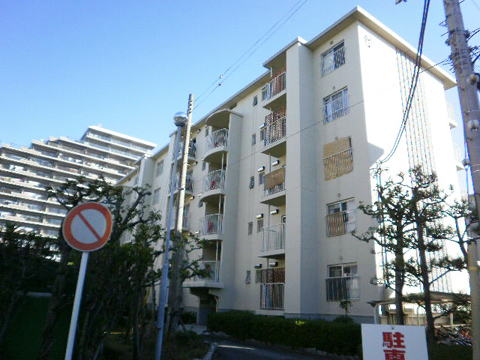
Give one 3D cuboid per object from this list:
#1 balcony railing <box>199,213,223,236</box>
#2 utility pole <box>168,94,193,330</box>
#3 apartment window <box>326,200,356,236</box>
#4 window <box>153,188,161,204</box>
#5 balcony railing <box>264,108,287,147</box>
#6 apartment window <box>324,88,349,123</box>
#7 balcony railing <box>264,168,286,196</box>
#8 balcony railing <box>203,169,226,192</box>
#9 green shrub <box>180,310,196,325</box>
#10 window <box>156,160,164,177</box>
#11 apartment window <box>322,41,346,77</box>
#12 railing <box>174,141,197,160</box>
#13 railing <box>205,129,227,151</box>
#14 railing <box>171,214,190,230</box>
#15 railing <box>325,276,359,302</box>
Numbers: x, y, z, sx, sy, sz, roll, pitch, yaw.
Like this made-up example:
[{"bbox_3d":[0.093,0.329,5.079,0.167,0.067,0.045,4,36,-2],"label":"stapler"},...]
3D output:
[{"bbox_3d":[-1.883,2.770,21.321,0.620,1.140,2.370,16,-23,-33],"label":"balcony railing"},{"bbox_3d":[-2.325,0.888,14.645,0.320,9.897,0.320,15,-22,-33],"label":"utility pole"},{"bbox_3d":[4.187,1.572,14.965,0.160,1.390,1.440,16,-23,-33],"label":"apartment window"},{"bbox_3d":[-7.534,1.500,32.546,0.150,1.430,1.320,16,-23,-33],"label":"window"},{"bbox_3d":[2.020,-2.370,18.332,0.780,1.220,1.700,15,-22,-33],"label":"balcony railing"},{"bbox_3d":[4.424,-3.430,16.687,0.200,1.360,1.390,16,-23,-33],"label":"apartment window"},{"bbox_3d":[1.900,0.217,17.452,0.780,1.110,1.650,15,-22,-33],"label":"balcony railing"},{"bbox_3d":[-1.760,0.231,22.280,0.450,1.160,2.650,15,-22,-33],"label":"balcony railing"},{"bbox_3d":[-3.127,8.126,21.479,0.750,0.800,0.900,16,-23,-33],"label":"green shrub"},{"bbox_3d":[-7.366,-1.089,33.398,0.150,1.410,1.300,16,-23,-33],"label":"window"},{"bbox_3d":[4.596,-5.969,17.782,0.180,1.290,1.460,15,-22,-33],"label":"apartment window"},{"bbox_3d":[-4.380,-2.151,28.135,0.900,1.100,2.150,15,-22,-33],"label":"railing"},{"bbox_3d":[-1.620,-2.313,23.095,0.620,1.160,2.370,16,-23,-33],"label":"railing"},{"bbox_3d":[-4.640,2.883,26.465,0.900,1.120,2.150,15,-22,-33],"label":"railing"},{"bbox_3d":[3.966,4.244,14.009,0.180,0.820,1.600,16,-23,-33],"label":"railing"}]

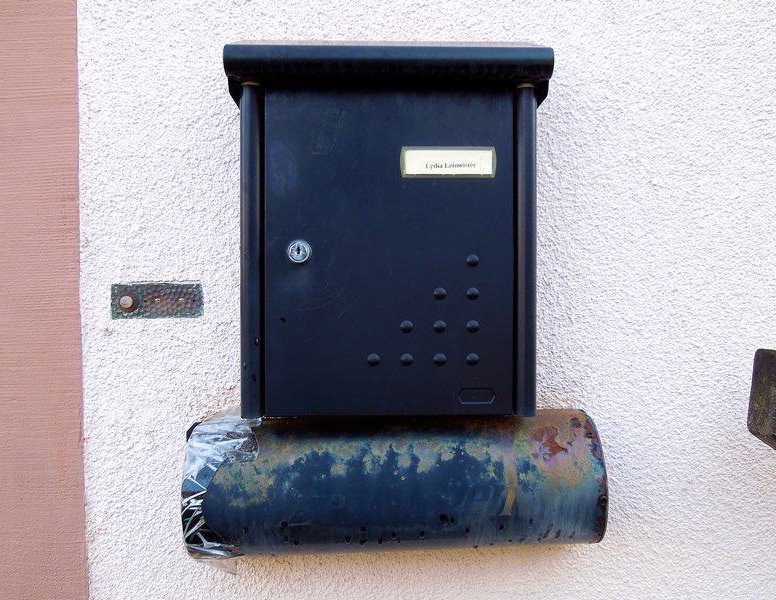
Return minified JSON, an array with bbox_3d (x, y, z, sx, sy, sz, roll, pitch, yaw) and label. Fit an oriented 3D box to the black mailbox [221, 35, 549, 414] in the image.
[{"bbox_3d":[0.000,-0.086,0.615,0.322,0.405,0.095,0,1,-2],"label":"black mailbox"}]

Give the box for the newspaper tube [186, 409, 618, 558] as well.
[{"bbox_3d":[0.001,0.184,0.606,0.415,0.128,0.122,0,1,-2],"label":"newspaper tube"}]

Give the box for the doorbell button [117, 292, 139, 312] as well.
[{"bbox_3d":[-0.292,0.002,0.650,0.025,0.025,0.013,0,1,-2],"label":"doorbell button"}]

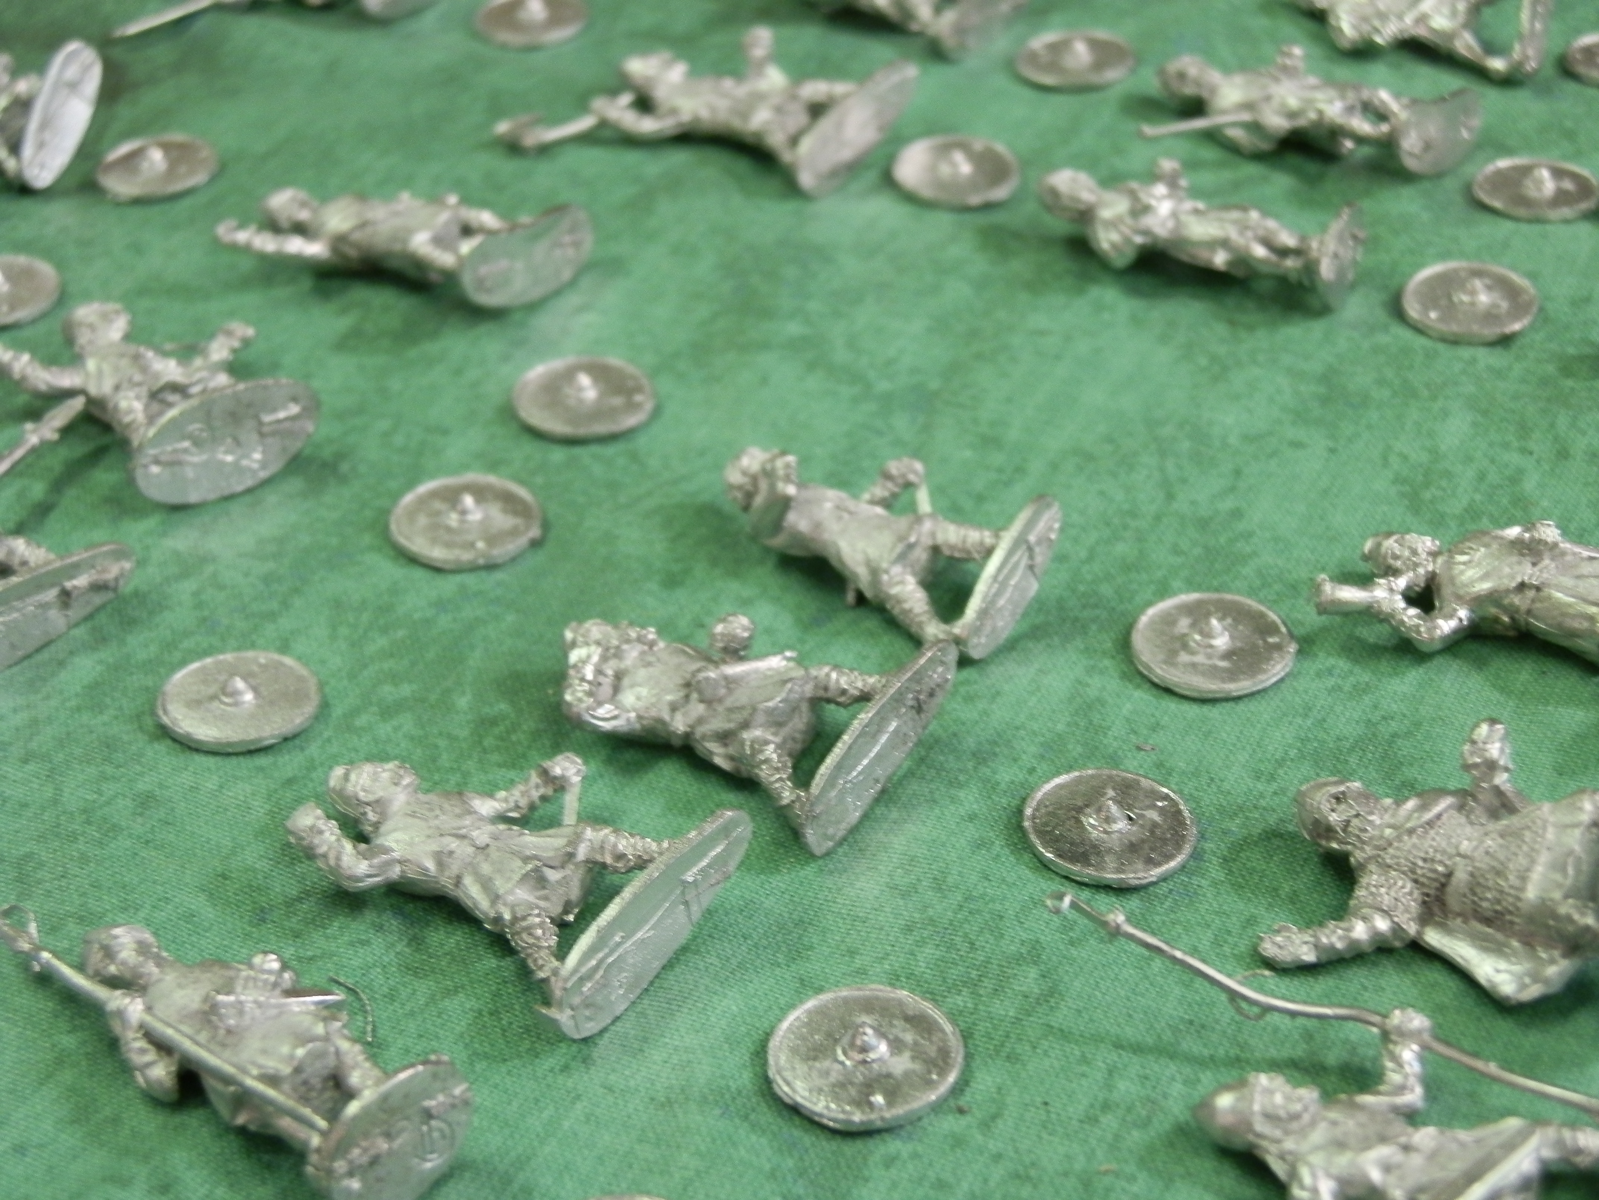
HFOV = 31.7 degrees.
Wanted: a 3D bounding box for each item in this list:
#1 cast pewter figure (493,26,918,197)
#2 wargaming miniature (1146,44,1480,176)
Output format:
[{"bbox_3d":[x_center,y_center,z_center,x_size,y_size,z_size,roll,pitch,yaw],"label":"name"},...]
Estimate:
[{"bbox_3d":[-0.010,-0.056,0.308,0.037,0.011,0.028,19,44,27],"label":"cast pewter figure"},{"bbox_3d":[0.054,-0.054,0.305,0.033,0.011,0.022,20,33,31],"label":"wargaming miniature"}]

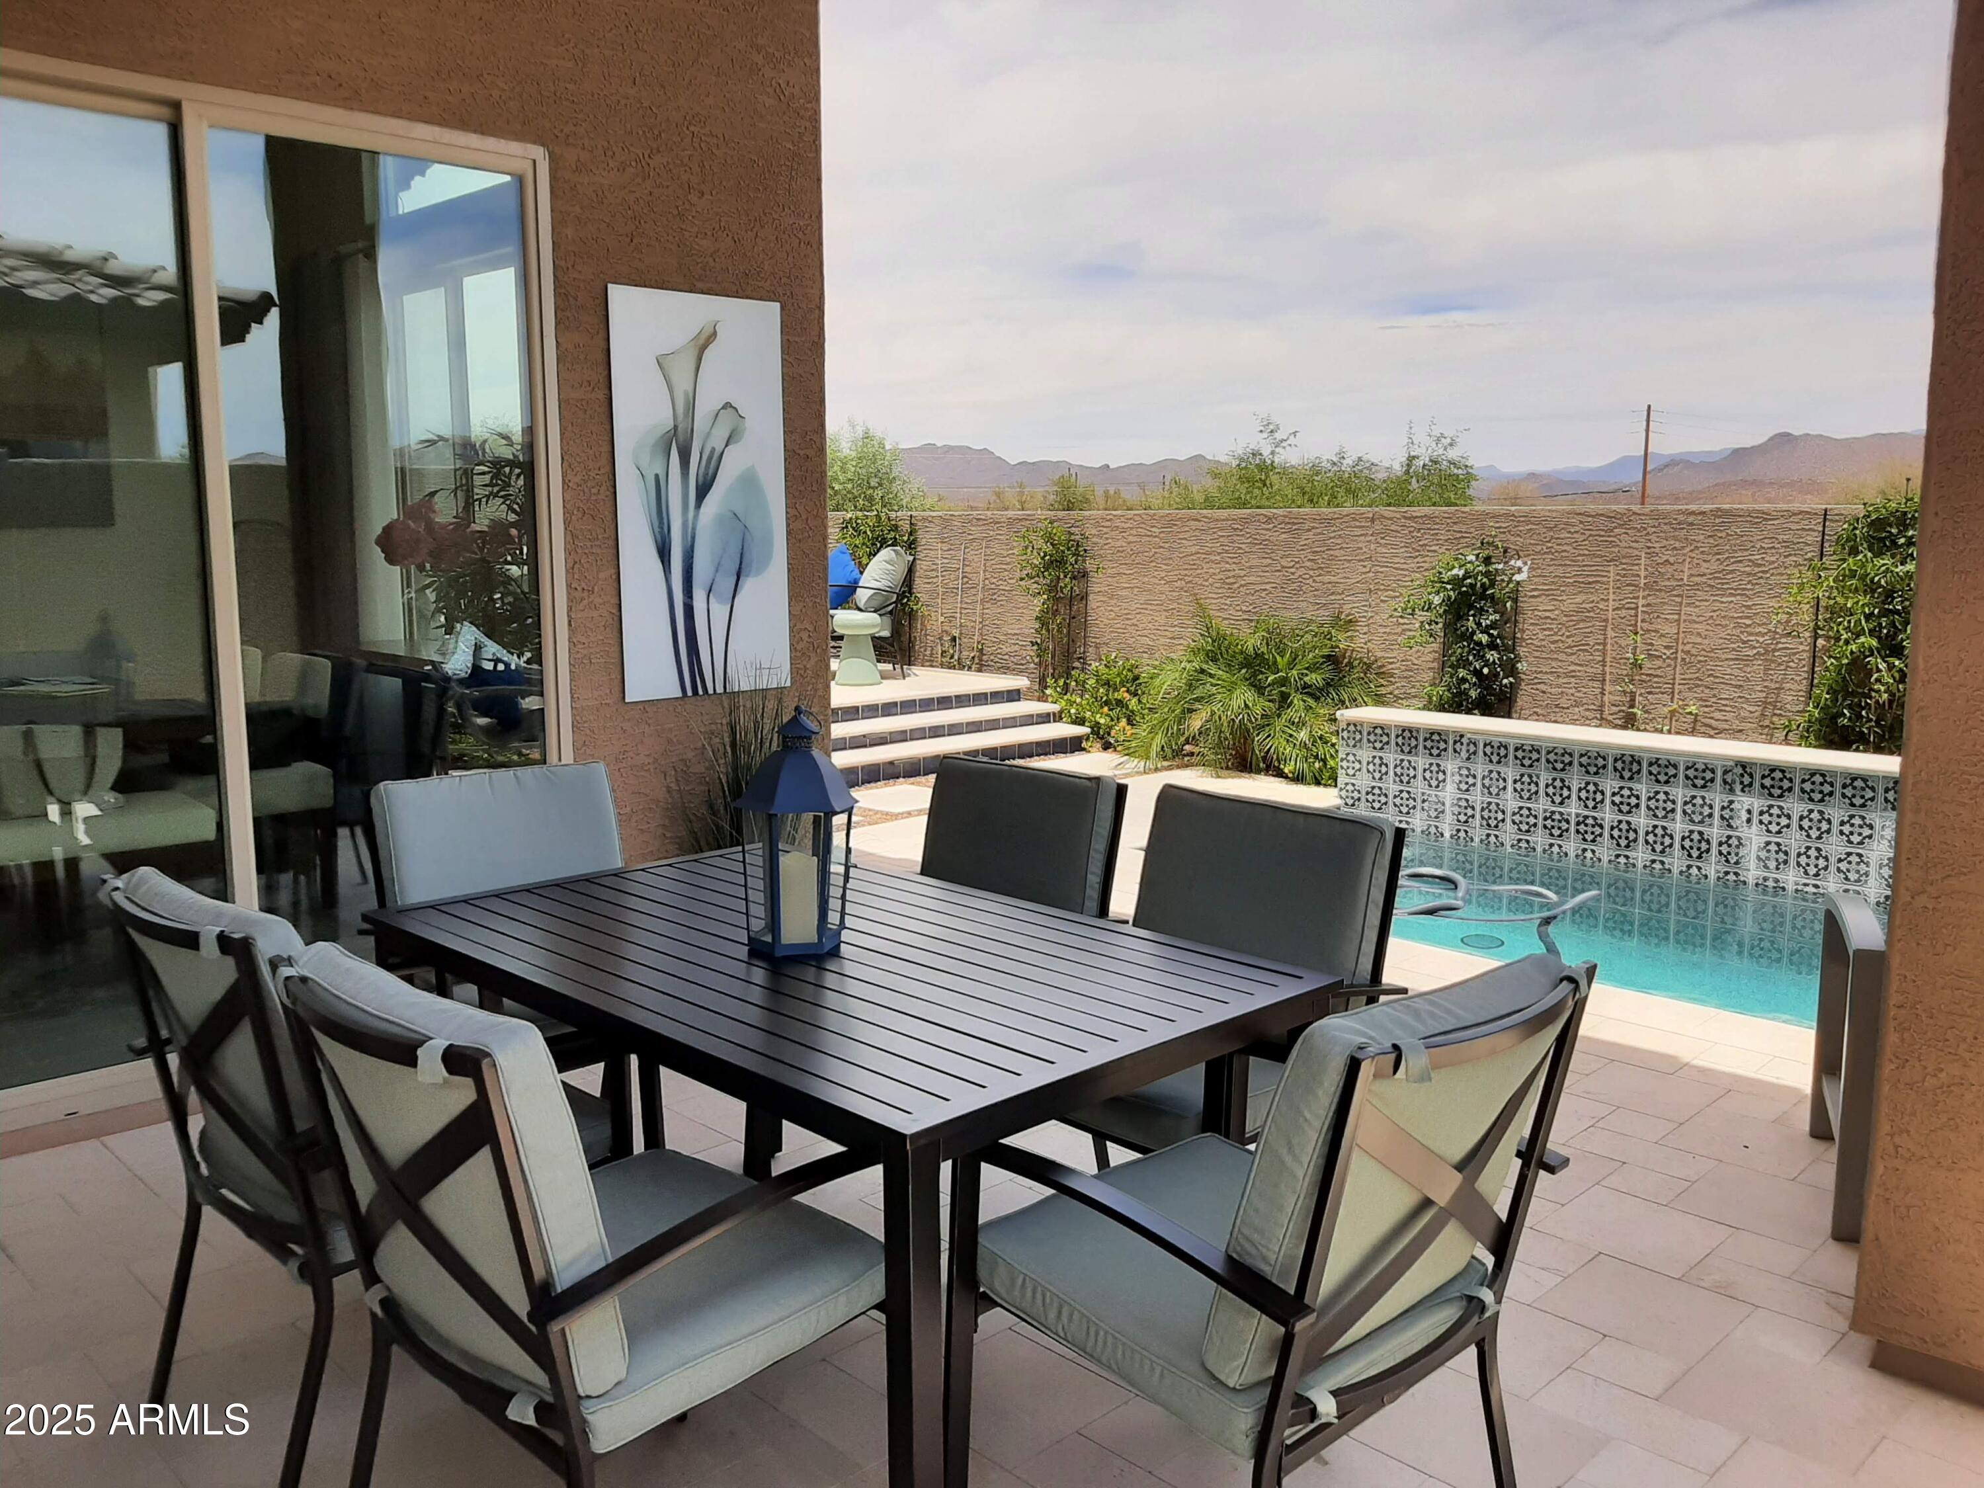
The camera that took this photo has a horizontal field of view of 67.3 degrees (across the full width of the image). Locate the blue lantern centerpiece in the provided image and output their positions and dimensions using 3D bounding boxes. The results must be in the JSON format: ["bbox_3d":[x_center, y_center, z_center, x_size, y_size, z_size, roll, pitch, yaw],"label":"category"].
[{"bbox_3d":[-0.350,0.149,2.637,0.210,0.430,0.210,-2,8,-8],"label":"blue lantern centerpiece"}]

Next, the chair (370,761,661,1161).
[{"bbox_3d":[-0.936,0.549,3.237,0.600,0.930,0.640,-7,10,-39],"label":"chair"}]

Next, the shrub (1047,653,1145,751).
[{"bbox_3d":[0.752,-0.291,10.550,0.750,0.720,0.700,-1,8,0],"label":"shrub"}]

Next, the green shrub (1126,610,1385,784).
[{"bbox_3d":[1.664,-0.303,9.550,1.600,1.100,1.400,-1,8,0],"label":"green shrub"}]

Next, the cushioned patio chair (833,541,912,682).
[{"bbox_3d":[-0.978,-0.913,10.578,0.800,0.910,0.700,-1,8,-7],"label":"cushioned patio chair"}]

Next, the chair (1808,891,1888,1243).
[{"bbox_3d":[2.168,0.595,3.098,0.720,0.820,0.720,3,8,25],"label":"chair"}]

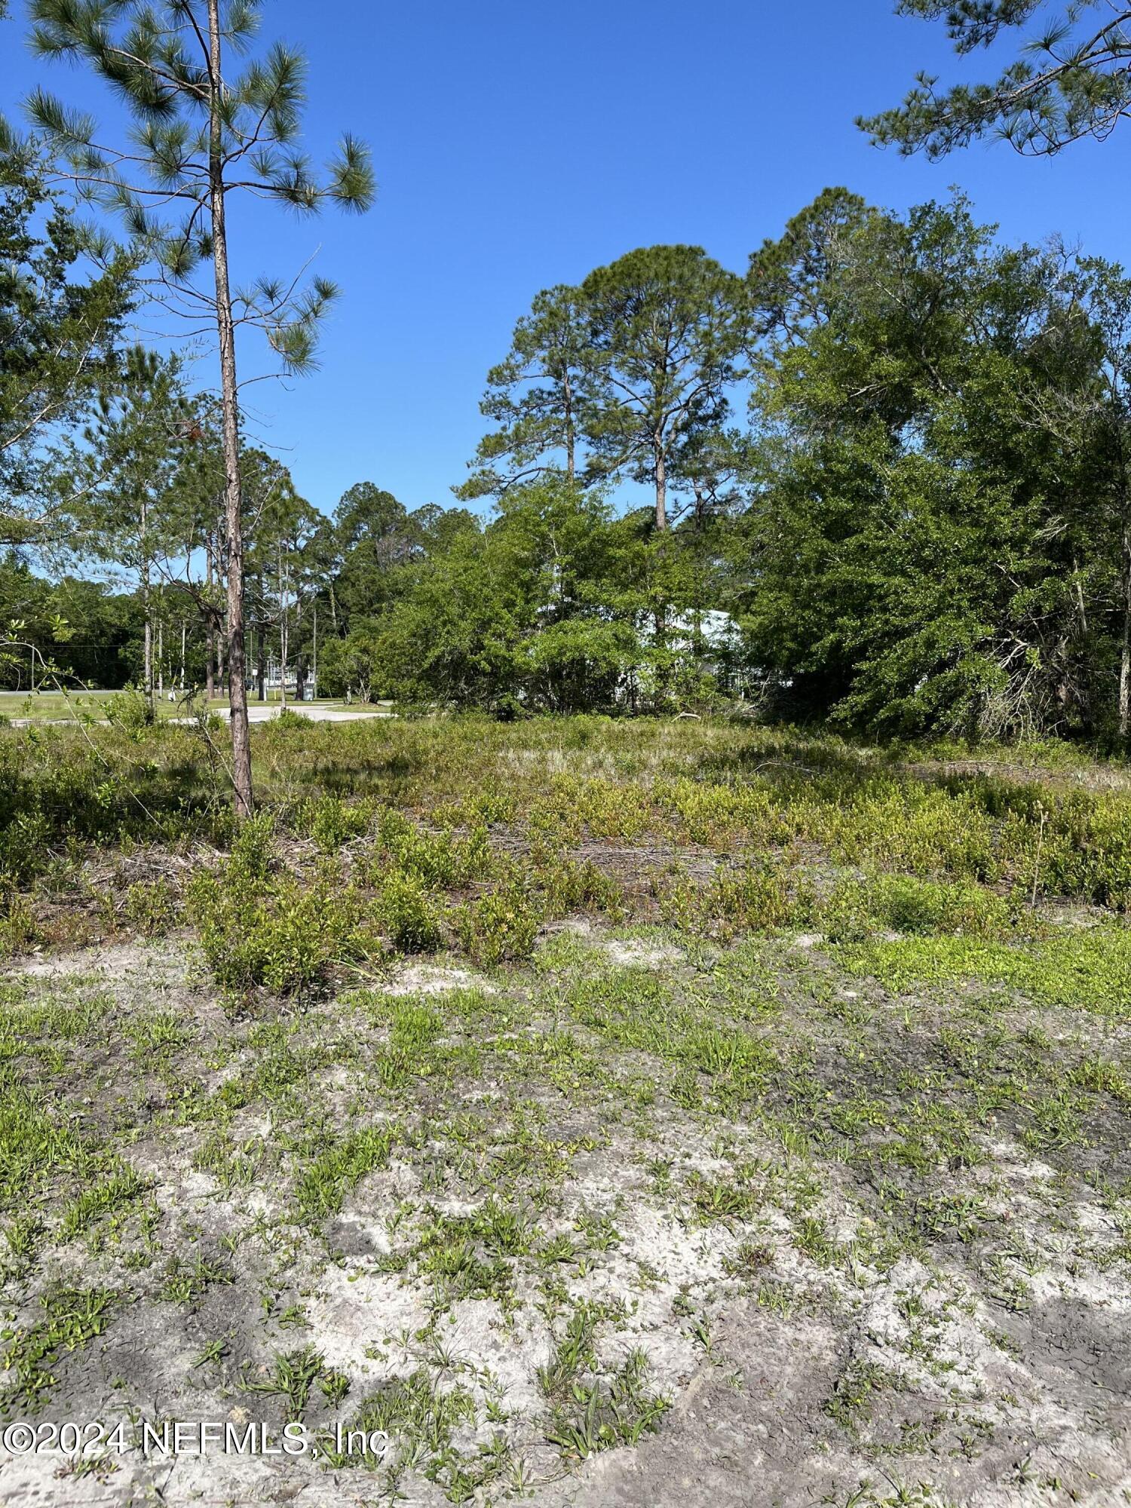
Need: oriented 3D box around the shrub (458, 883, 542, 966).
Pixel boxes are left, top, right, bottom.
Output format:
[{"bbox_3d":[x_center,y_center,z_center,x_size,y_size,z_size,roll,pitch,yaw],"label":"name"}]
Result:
[{"bbox_3d":[-0.362,0.925,6.270,0.469,0.390,0.431,0,4,0],"label":"shrub"}]

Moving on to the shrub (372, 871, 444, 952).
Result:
[{"bbox_3d":[-0.907,0.895,6.536,0.405,0.412,0.373,0,4,0],"label":"shrub"}]

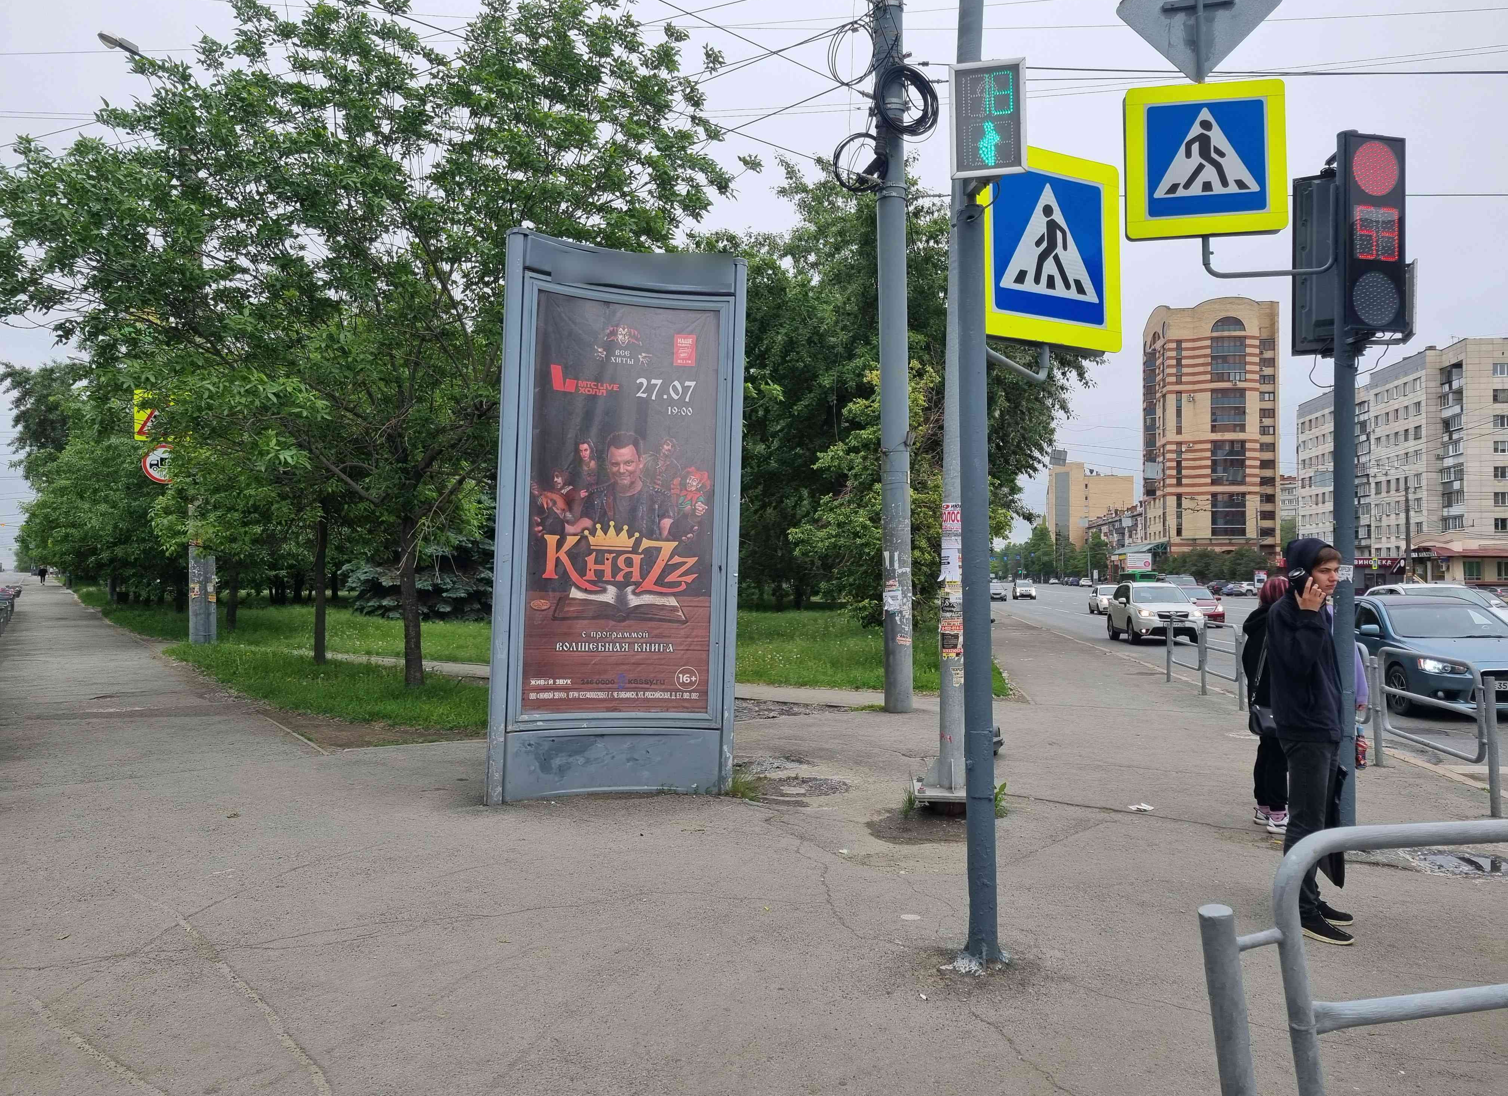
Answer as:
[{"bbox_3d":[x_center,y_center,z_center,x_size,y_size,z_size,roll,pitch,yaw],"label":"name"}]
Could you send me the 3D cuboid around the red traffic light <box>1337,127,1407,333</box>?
[{"bbox_3d":[3.459,-1.767,6.397,0.420,1.100,0.140,1,-1,-16],"label":"red traffic light"}]

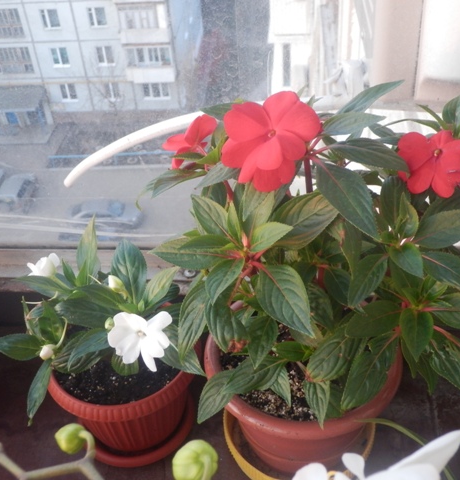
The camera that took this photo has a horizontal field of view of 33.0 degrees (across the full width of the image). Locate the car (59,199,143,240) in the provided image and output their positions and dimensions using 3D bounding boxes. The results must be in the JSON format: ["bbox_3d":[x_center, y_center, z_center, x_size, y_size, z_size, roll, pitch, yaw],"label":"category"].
[{"bbox_3d":[-7.371,-1.512,46.586,4.600,1.450,1.720,0,43,5],"label":"car"}]

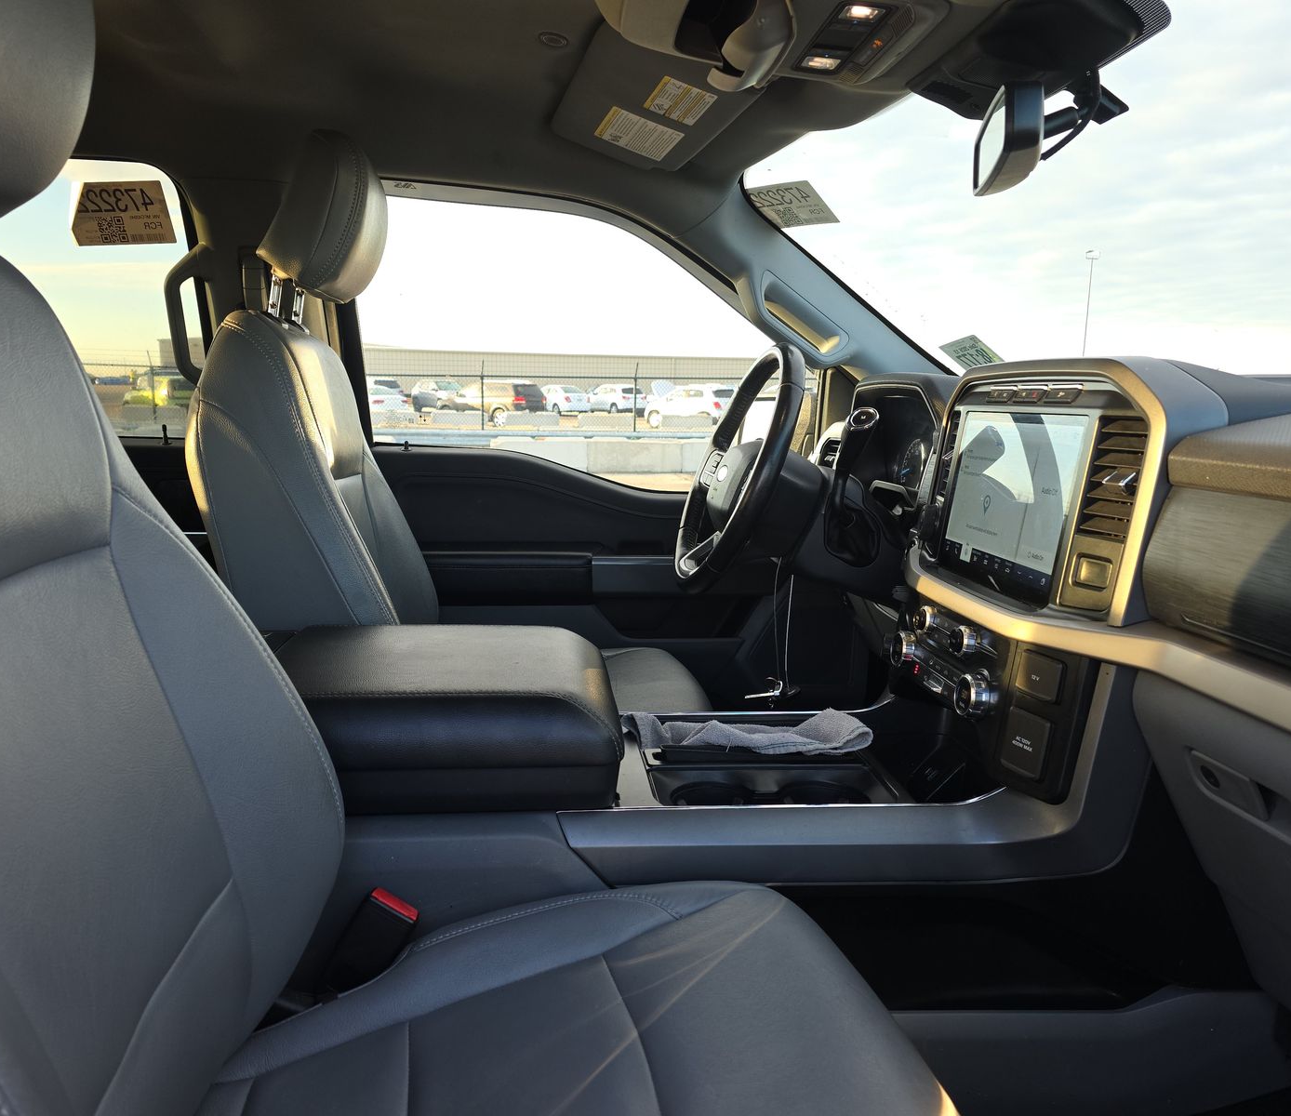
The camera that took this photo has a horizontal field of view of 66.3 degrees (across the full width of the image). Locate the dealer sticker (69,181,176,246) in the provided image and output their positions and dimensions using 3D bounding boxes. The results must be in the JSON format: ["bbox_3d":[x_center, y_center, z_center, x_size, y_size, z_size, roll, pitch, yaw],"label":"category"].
[{"bbox_3d":[-0.852,-0.558,1.601,0.157,0.098,0.004,-4,30,-5],"label":"dealer sticker"}]

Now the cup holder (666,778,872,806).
[{"bbox_3d":[0.121,0.274,1.015,0.200,0.070,0.100,0,10,-7],"label":"cup holder"}]

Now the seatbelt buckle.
[{"bbox_3d":[-0.241,0.338,0.856,0.045,0.095,0.027,31,5,-11],"label":"seatbelt buckle"}]

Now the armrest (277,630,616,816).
[{"bbox_3d":[-0.208,0.149,1.024,0.360,0.120,0.285,0,10,-7],"label":"armrest"}]

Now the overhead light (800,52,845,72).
[{"bbox_3d":[0.182,-0.516,1.030,0.038,0.014,0.048,0,10,-7],"label":"overhead light"}]

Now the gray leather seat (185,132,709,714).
[{"bbox_3d":[-0.230,-0.053,1.413,0.770,1.050,0.560,0,10,-7],"label":"gray leather seat"}]

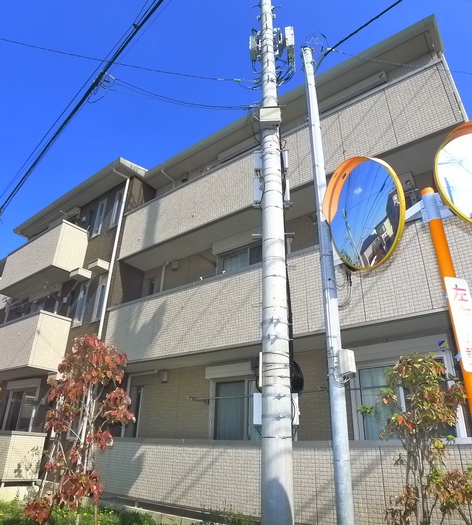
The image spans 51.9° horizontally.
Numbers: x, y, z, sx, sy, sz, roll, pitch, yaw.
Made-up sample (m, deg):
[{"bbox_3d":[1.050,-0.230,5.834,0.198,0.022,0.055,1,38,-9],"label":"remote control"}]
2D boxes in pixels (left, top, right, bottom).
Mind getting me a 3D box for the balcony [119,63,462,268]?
[{"bbox_3d":[0.584,-1.454,10.043,7.934,1.258,1.129,-17,-29,36],"label":"balcony"}]

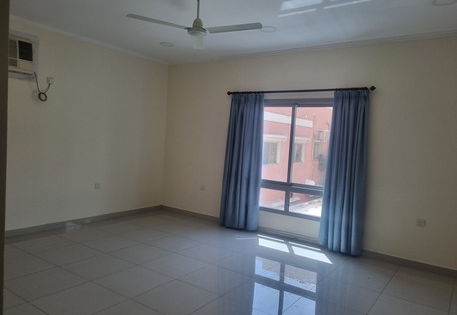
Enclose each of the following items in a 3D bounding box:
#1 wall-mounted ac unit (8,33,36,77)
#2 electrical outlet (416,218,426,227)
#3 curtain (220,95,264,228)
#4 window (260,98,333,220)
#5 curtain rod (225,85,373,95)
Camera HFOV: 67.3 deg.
[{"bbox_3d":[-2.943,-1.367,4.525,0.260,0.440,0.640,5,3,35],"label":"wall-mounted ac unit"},{"bbox_3d":[2.504,0.853,4.458,0.090,0.087,0.014,5,3,35],"label":"electrical outlet"},{"bbox_3d":[0.257,0.070,5.909,0.750,2.310,0.150,5,3,35],"label":"curtain"},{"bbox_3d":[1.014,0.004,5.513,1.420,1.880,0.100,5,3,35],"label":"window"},{"bbox_3d":[1.001,-1.034,5.391,2.430,0.060,0.090,5,3,35],"label":"curtain rod"}]

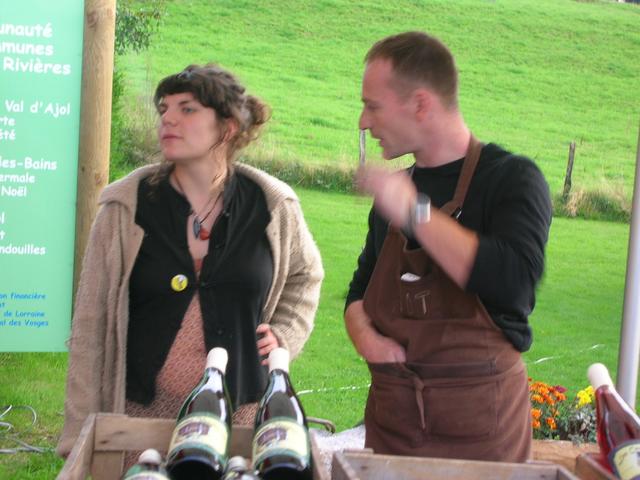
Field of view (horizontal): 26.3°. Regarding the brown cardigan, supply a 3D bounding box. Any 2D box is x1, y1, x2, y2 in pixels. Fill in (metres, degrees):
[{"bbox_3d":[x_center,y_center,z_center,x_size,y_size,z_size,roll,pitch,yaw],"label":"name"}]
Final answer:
[{"bbox_3d":[-0.295,0.205,3.121,0.590,0.760,0.340,3,6,0],"label":"brown cardigan"}]

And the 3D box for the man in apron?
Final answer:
[{"bbox_3d":[0.222,0.456,2.916,0.500,1.780,0.460,7,7,33],"label":"man in apron"}]

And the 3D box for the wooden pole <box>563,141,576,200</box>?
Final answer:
[{"bbox_3d":[3.361,-0.864,18.552,0.090,0.950,0.090,7,6,0],"label":"wooden pole"}]

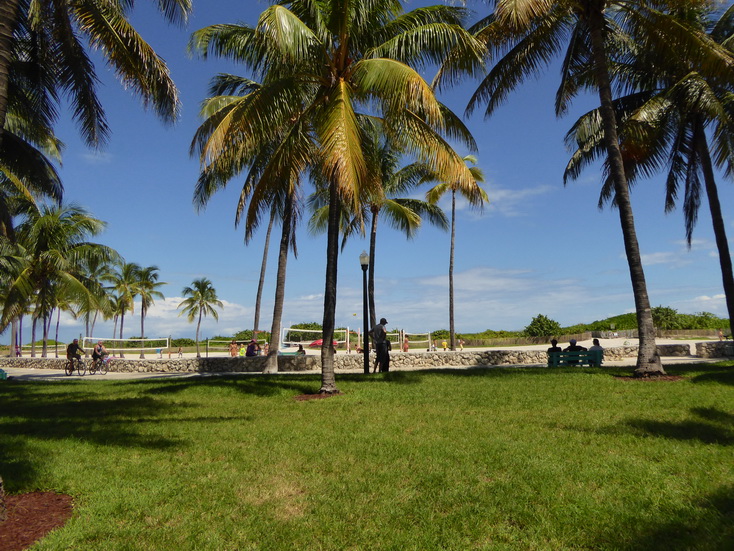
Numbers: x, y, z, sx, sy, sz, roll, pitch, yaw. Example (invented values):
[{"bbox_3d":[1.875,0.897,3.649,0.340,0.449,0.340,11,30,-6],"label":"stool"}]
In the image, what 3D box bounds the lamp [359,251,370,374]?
[{"bbox_3d":[-0.043,1.263,17.261,0.340,4.120,0.340,-1,-7,0],"label":"lamp"}]

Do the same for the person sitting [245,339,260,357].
[{"bbox_3d":[-5.343,3.669,24.466,0.550,1.200,0.750,-6,-9,38],"label":"person sitting"}]

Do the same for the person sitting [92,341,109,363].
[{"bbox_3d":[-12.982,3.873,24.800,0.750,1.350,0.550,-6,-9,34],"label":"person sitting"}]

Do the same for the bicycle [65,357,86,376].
[{"bbox_3d":[-14.426,4.464,25.265,1.720,1.060,0.600,-5,-8,29],"label":"bicycle"}]

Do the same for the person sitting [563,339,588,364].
[{"bbox_3d":[7.158,2.849,17.601,0.800,1.270,0.750,-1,-7,0],"label":"person sitting"}]

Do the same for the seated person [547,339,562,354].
[{"bbox_3d":[6.471,2.852,17.601,0.500,1.270,0.750,-1,-7,0],"label":"seated person"}]

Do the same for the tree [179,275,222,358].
[{"bbox_3d":[-22.636,5.855,69.654,6.200,10.710,6.200,-1,-7,0],"label":"tree"}]

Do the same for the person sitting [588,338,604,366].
[{"bbox_3d":[7.960,2.858,17.701,0.520,1.270,0.750,-1,-7,0],"label":"person sitting"}]

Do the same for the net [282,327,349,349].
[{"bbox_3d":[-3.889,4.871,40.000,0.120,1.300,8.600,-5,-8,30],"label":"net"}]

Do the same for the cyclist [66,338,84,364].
[{"bbox_3d":[-13.775,3.740,24.100,0.850,1.420,0.550,-5,-9,31],"label":"cyclist"}]

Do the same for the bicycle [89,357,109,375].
[{"bbox_3d":[-13.045,4.335,24.800,1.750,1.080,0.600,-6,-9,33],"label":"bicycle"}]

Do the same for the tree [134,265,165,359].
[{"bbox_3d":[-29.296,4.953,67.744,6.000,12.170,6.000,-1,-7,0],"label":"tree"}]

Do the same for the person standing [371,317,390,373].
[{"bbox_3d":[0.438,2.313,16.713,0.580,1.780,0.420,-6,-9,37],"label":"person standing"}]

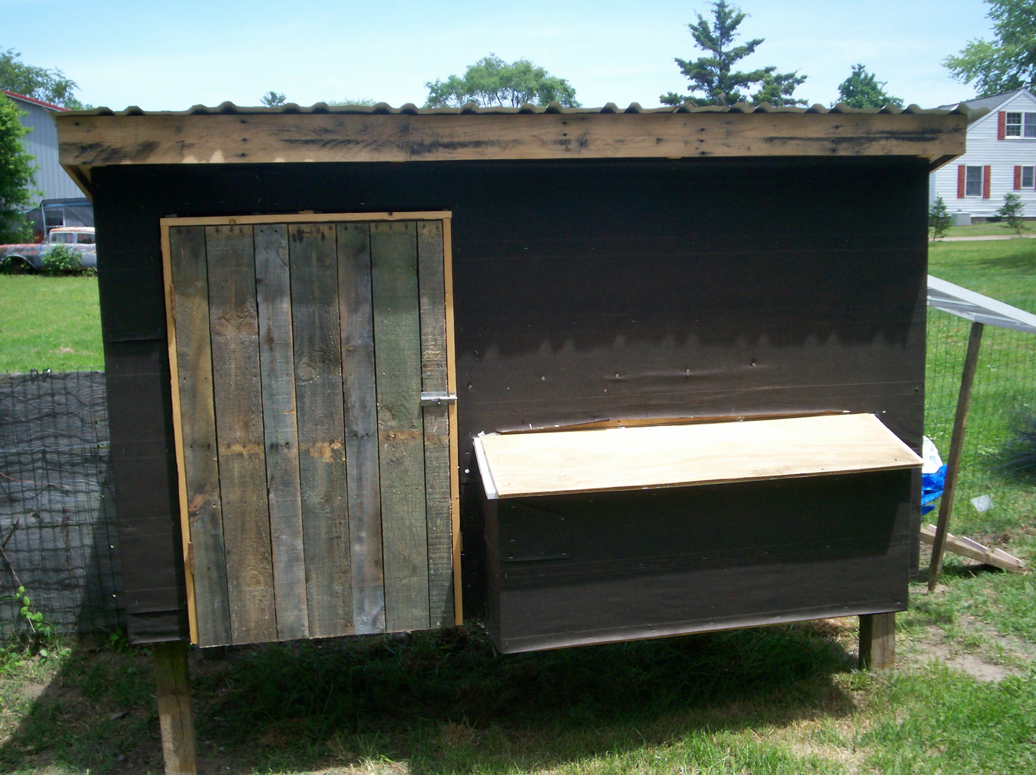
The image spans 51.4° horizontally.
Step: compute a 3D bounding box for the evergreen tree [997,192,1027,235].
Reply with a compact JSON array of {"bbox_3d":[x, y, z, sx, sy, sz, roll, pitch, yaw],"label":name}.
[{"bbox_3d":[16.523,-5.787,36.000,1.000,1.487,1.000,3,9,24],"label":"evergreen tree"}]

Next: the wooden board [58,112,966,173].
[{"bbox_3d":[0.079,-0.703,3.025,2.578,0.120,0.027,-3,9,-10],"label":"wooden board"}]

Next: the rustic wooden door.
[{"bbox_3d":[-0.572,0.135,3.102,0.767,1.224,0.035,-3,9,-10],"label":"rustic wooden door"}]

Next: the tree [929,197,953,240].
[{"bbox_3d":[13.738,-5.502,35.000,0.830,1.433,0.830,2,9,21],"label":"tree"}]

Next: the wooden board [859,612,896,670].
[{"bbox_3d":[1.226,0.770,3.674,0.087,0.370,0.087,-3,9,-10],"label":"wooden board"}]

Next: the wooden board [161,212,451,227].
[{"bbox_3d":[-0.585,-0.468,3.003,0.792,0.022,0.022,-3,9,-10],"label":"wooden board"}]

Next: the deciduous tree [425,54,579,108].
[{"bbox_3d":[-1.082,-16.983,72.000,10.400,10.655,10.400,-1,9,-1],"label":"deciduous tree"}]

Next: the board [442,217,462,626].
[{"bbox_3d":[-0.192,0.115,3.163,0.024,1.198,0.022,-3,9,-10],"label":"board"}]

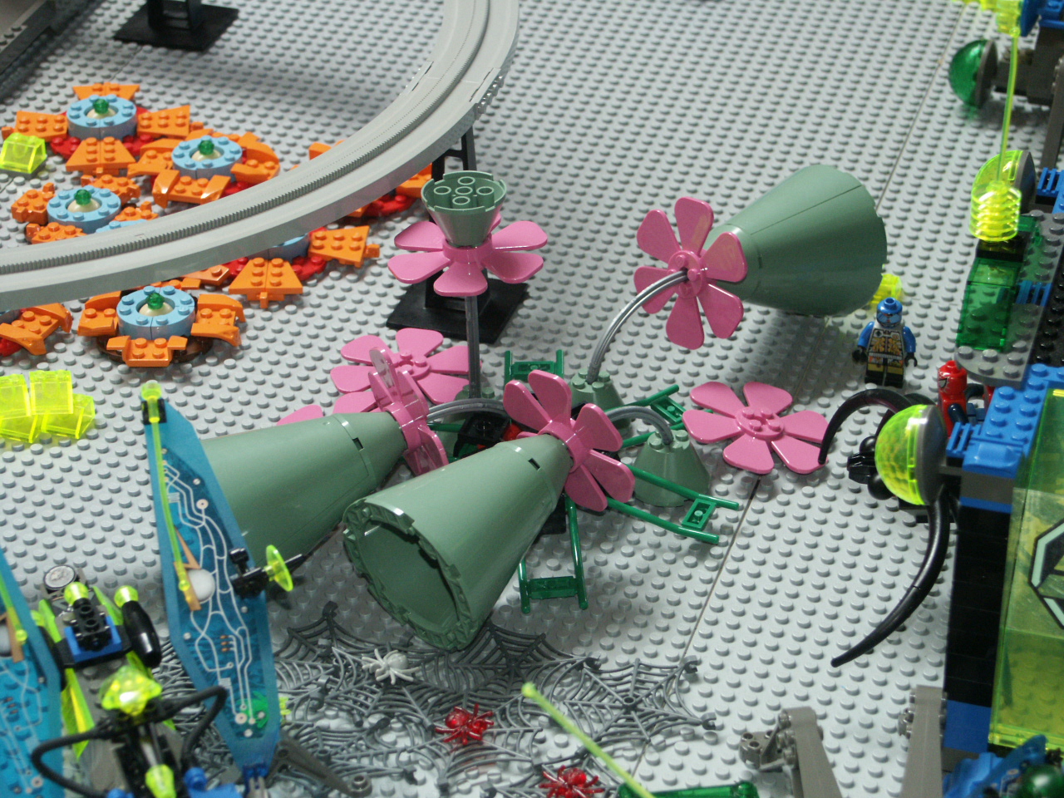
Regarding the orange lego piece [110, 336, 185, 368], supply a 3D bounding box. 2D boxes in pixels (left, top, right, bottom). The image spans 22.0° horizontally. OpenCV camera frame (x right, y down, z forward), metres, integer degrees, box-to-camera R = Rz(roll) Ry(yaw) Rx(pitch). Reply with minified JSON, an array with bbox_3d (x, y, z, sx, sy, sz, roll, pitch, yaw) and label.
[{"bbox_3d":[-0.158,-0.020,1.130,0.032,0.006,0.017,0,33,1],"label":"orange lego piece"}]

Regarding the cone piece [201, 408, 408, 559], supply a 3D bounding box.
[{"bbox_3d":[-0.081,0.029,0.981,0.077,0.064,0.064,-27,40,-20],"label":"cone piece"}]

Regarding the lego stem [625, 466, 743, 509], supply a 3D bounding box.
[{"bbox_3d":[0.055,0.032,1.027,0.049,0.005,0.004,19,37,21],"label":"lego stem"}]

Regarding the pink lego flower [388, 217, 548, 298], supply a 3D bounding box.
[{"bbox_3d":[-0.024,-0.056,1.027,0.060,0.011,0.060,-1,33,0],"label":"pink lego flower"}]

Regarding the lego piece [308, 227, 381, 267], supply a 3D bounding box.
[{"bbox_3d":[-0.081,-0.066,1.189,0.030,0.007,0.032,0,33,1],"label":"lego piece"}]

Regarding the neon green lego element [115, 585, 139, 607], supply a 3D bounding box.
[{"bbox_3d":[-0.136,0.067,0.922,0.008,0.008,0.009,-16,39,-22],"label":"neon green lego element"}]

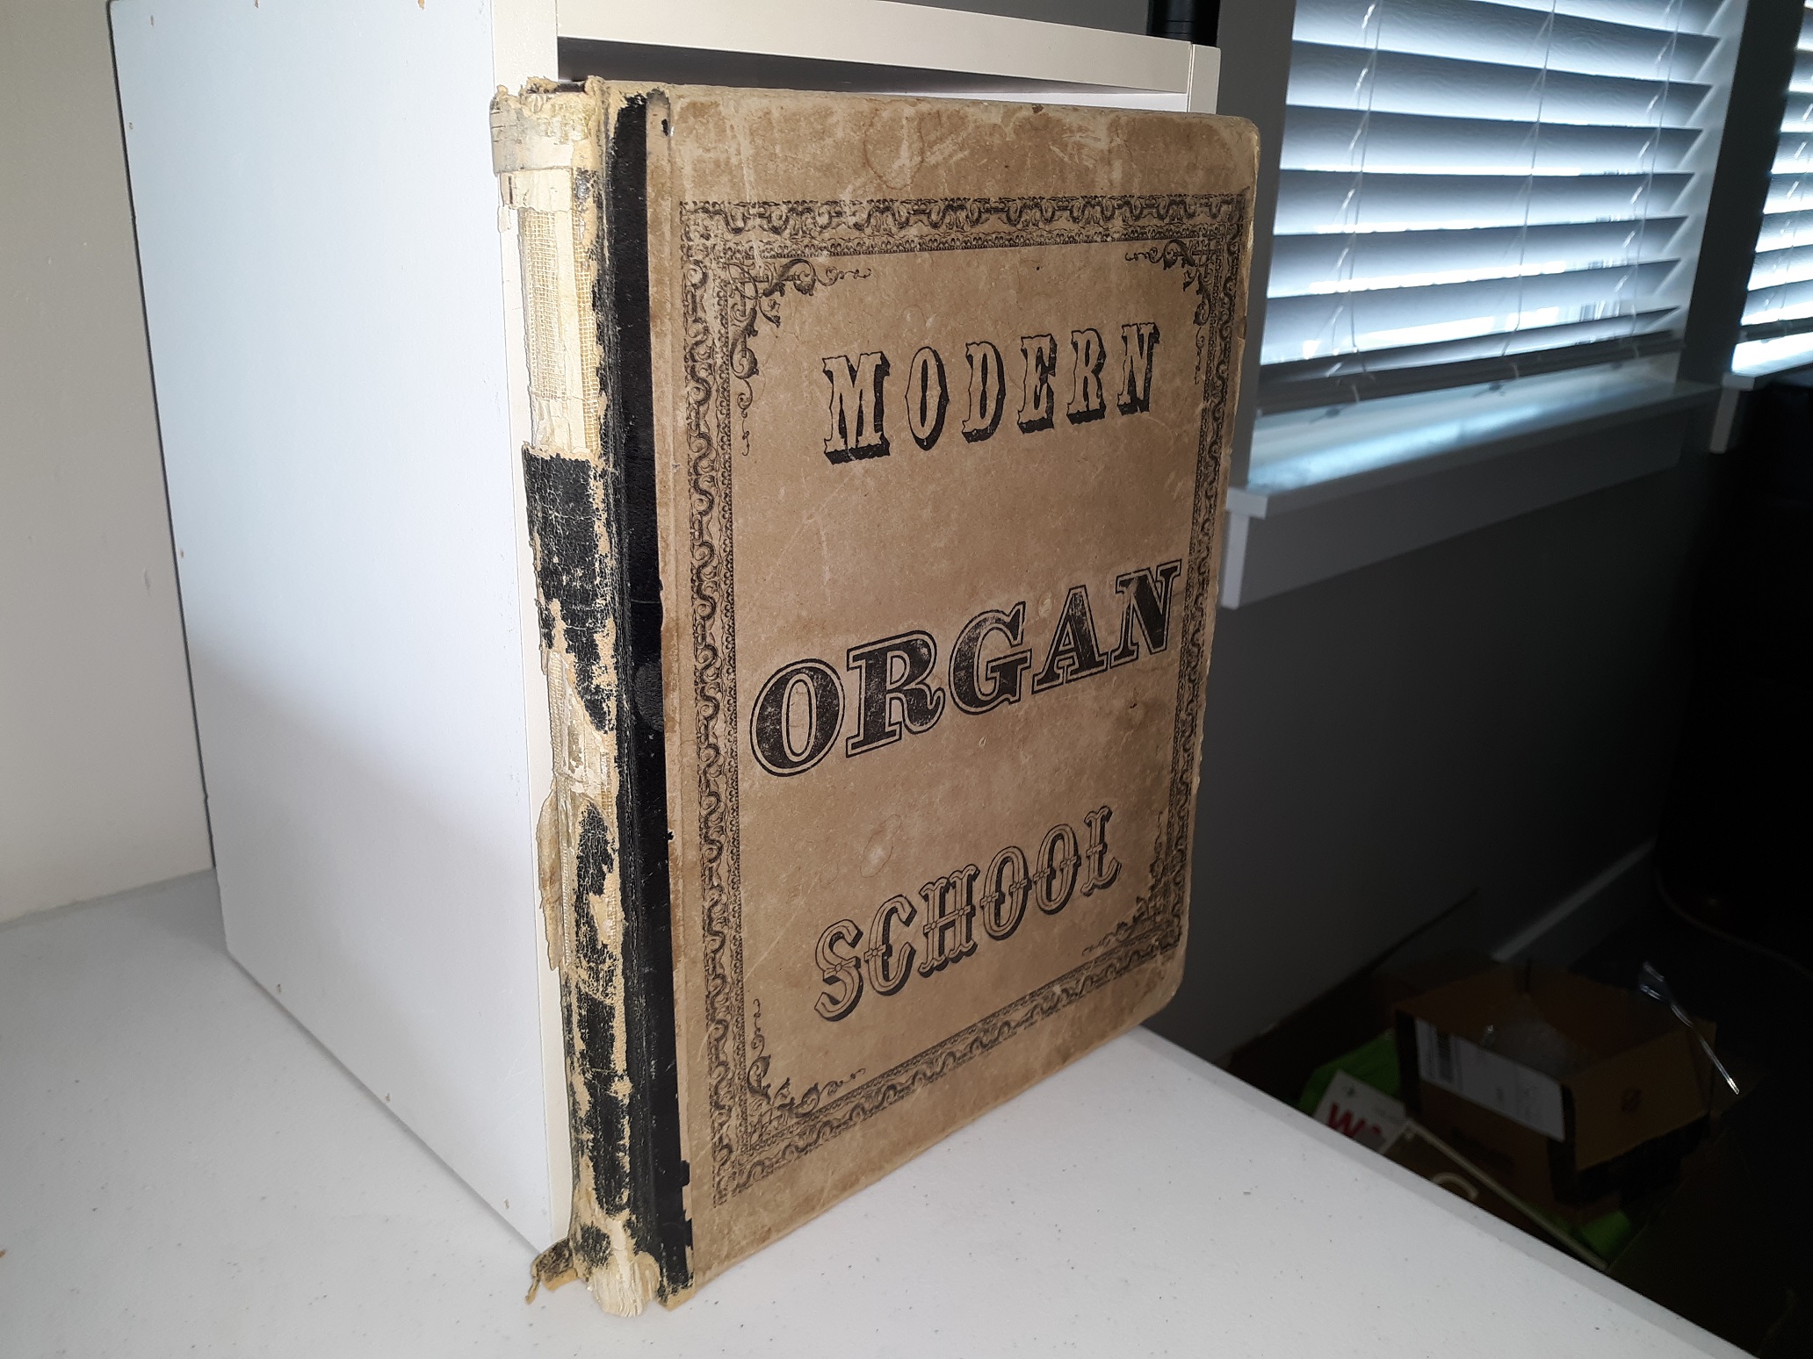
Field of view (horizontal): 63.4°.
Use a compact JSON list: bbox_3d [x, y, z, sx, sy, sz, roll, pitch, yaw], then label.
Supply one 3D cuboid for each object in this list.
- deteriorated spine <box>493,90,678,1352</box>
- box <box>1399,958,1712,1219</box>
[{"bbox_3d":[-0.082,0.023,0.394,0.022,0.340,0.037,-16,26,-40],"label":"deteriorated spine"},{"bbox_3d":[0.599,0.378,1.390,0.180,0.130,0.182,-12,19,-32],"label":"box"}]

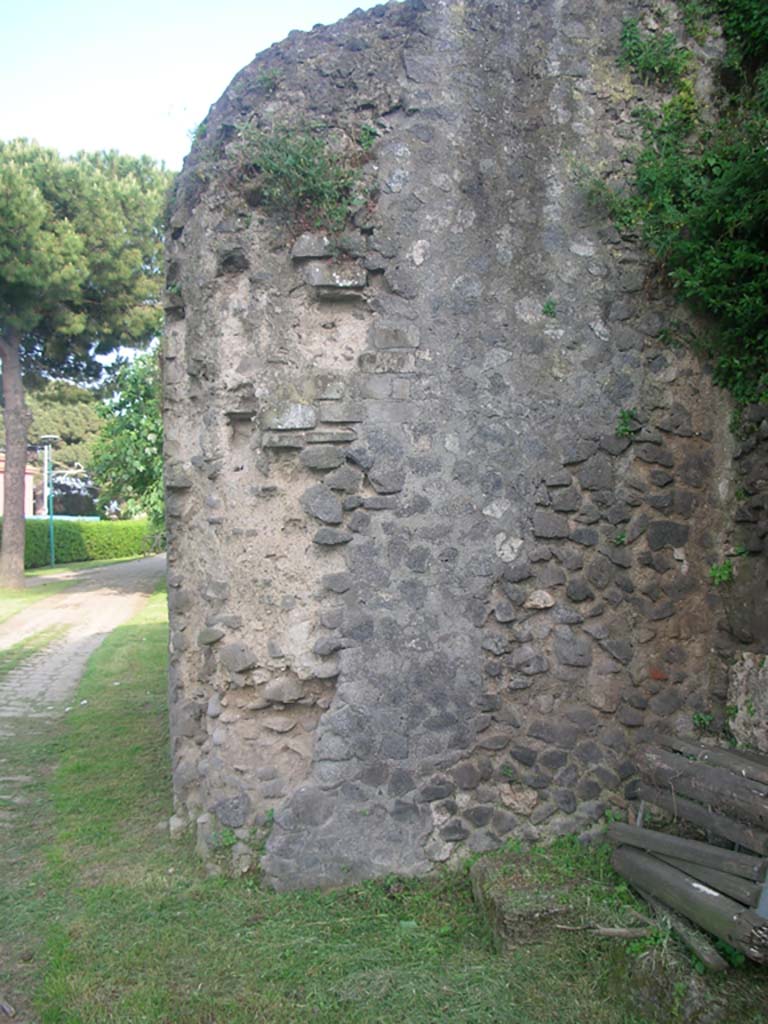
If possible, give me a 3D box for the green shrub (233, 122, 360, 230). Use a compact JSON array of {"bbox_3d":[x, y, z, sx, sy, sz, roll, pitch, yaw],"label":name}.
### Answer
[{"bbox_3d":[-0.406,-1.555,4.800,0.590,0.510,0.360,-1,0,9],"label":"green shrub"}]

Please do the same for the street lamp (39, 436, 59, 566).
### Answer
[{"bbox_3d":[-11.290,-0.372,35.000,0.650,4.450,0.650,-1,0,-18],"label":"street lamp"}]

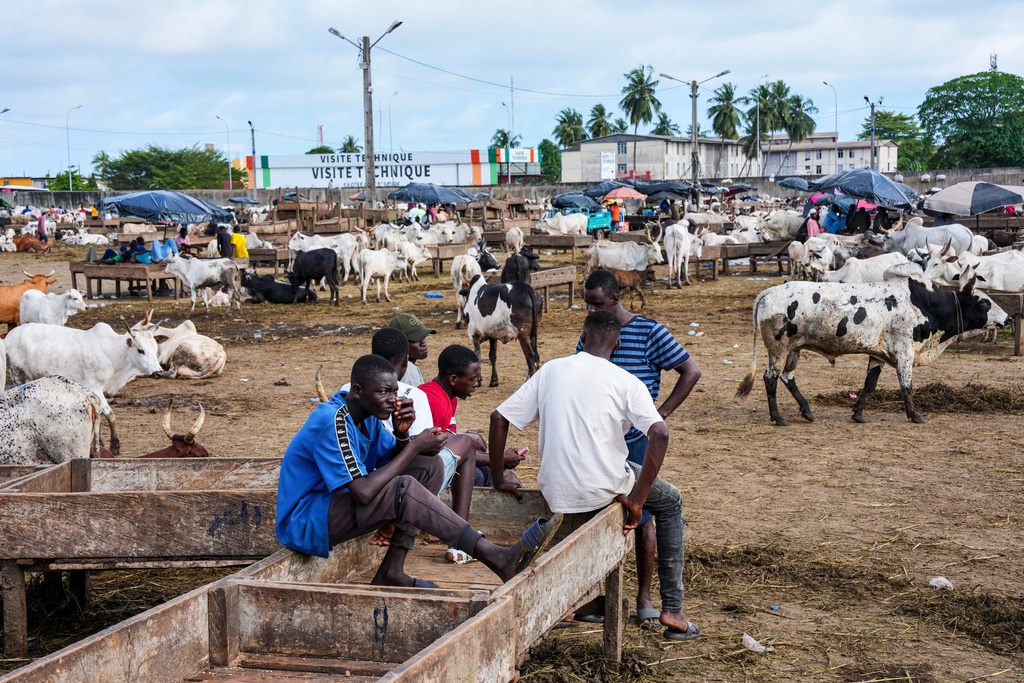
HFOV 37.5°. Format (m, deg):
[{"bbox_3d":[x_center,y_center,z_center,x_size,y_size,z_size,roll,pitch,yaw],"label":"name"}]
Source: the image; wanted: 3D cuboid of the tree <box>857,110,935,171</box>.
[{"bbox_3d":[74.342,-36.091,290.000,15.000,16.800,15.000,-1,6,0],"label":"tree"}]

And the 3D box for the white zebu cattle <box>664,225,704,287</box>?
[{"bbox_3d":[3.788,-1.953,33.300,0.600,1.400,1.950,0,6,14],"label":"white zebu cattle"}]

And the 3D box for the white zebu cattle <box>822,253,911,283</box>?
[{"bbox_3d":[4.632,-0.537,19.700,0.480,1.160,1.650,4,8,43],"label":"white zebu cattle"}]

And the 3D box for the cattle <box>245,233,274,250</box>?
[{"bbox_3d":[-7.163,-2.302,40.000,1.750,1.170,0.500,-2,6,-8],"label":"cattle"}]

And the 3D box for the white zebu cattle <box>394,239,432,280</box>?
[{"bbox_3d":[-2.440,-1.964,36.600,0.450,1.000,1.220,3,7,33],"label":"white zebu cattle"}]

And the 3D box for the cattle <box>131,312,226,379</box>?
[{"bbox_3d":[-3.930,0.014,17.883,0.650,0.790,1.600,-7,8,-44],"label":"cattle"}]

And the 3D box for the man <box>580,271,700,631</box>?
[{"bbox_3d":[0.639,0.517,7.369,0.570,1.720,0.400,1,6,16],"label":"man"}]

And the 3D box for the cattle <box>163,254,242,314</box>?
[{"bbox_3d":[-5.525,-1.019,27.000,1.370,1.100,0.450,0,6,7],"label":"cattle"}]

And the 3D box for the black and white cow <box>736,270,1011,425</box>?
[{"bbox_3d":[3.192,0.007,13.350,2.360,1.430,0.620,-1,6,4],"label":"black and white cow"}]

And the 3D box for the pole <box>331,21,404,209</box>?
[{"bbox_3d":[-6.076,-8.637,62.439,0.500,9.200,4.100,-6,8,-42],"label":"pole"}]

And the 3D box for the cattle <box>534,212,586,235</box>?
[{"bbox_3d":[1.805,-4.210,56.867,2.000,1.220,0.550,-2,6,-5],"label":"cattle"}]

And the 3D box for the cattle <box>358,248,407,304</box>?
[{"bbox_3d":[-2.551,-1.317,29.700,0.430,1.080,1.350,3,7,35],"label":"cattle"}]

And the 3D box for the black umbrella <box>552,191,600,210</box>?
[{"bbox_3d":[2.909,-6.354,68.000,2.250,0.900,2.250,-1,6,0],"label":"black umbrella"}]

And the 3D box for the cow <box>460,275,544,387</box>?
[{"bbox_3d":[-0.121,-0.080,16.122,0.470,1.190,1.550,-4,6,-27],"label":"cow"}]

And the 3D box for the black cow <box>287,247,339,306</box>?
[{"bbox_3d":[-3.883,-1.258,29.200,1.250,1.090,0.450,3,7,38],"label":"black cow"}]

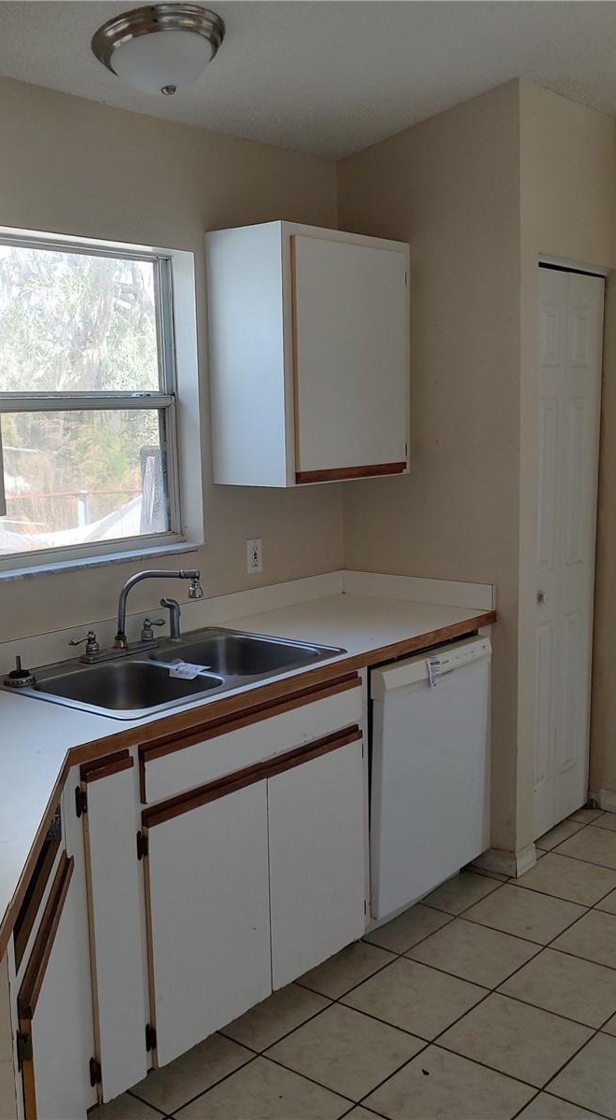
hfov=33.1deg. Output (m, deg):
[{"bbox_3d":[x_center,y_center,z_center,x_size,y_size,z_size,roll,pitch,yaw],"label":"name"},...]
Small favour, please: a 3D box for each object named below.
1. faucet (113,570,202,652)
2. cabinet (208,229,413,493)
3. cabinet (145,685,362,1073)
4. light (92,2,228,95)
[{"bbox_3d":[-0.430,0.153,2.948,0.255,0.225,0.060,-1,8,5],"label":"faucet"},{"bbox_3d":[0.029,-0.646,3.363,0.325,0.766,0.642,5,10,40],"label":"cabinet"},{"bbox_3d":[-0.326,0.742,2.852,0.605,0.840,0.845,5,10,40],"label":"cabinet"},{"bbox_3d":[-0.357,-1.226,2.575,0.332,0.138,0.332,-9,2,0],"label":"light"}]

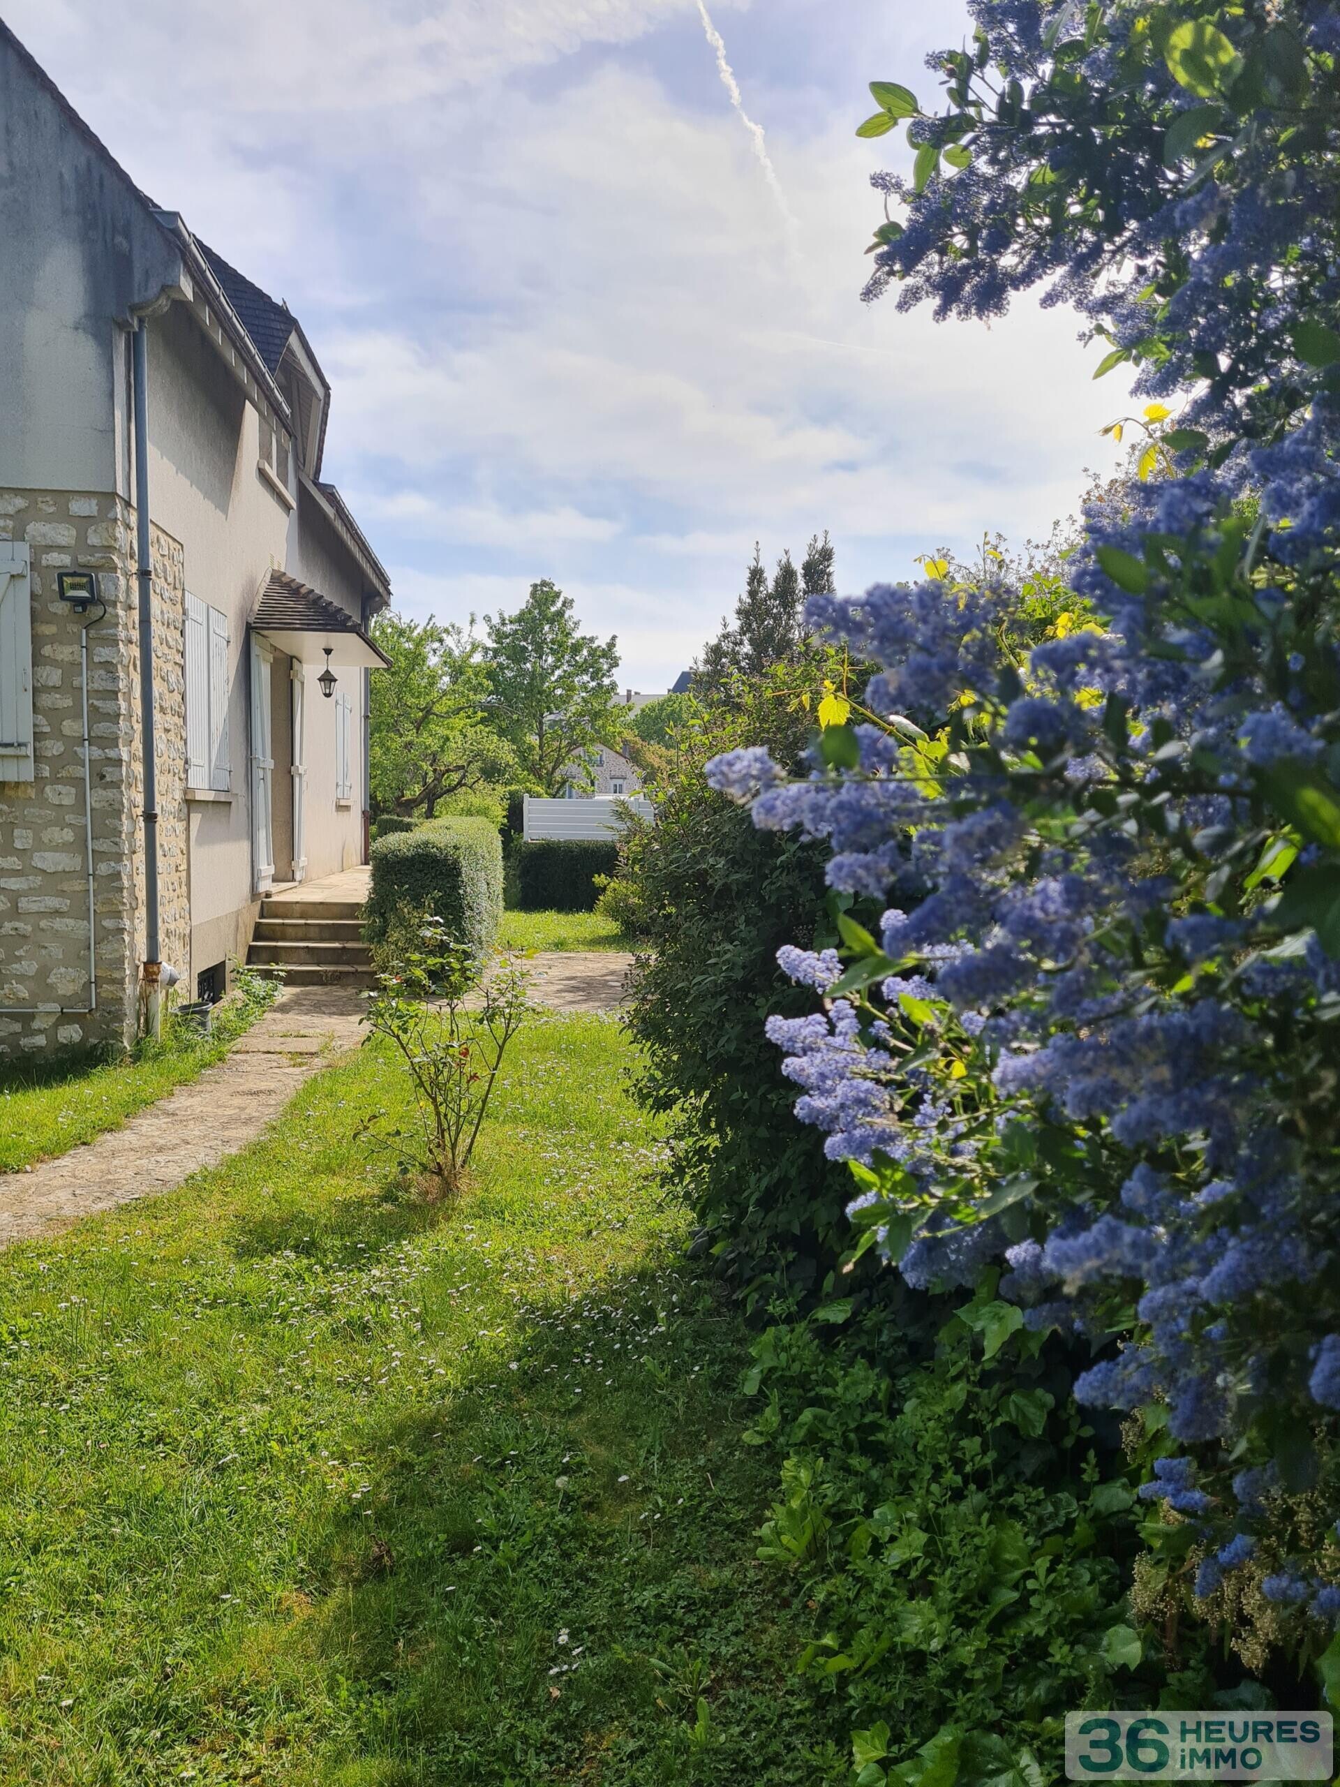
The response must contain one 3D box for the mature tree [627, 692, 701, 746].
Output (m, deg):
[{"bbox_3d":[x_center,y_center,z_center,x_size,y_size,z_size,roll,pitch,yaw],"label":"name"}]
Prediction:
[{"bbox_3d":[0.030,-5.419,57.782,4.500,7.000,4.500,0,3,0],"label":"mature tree"}]

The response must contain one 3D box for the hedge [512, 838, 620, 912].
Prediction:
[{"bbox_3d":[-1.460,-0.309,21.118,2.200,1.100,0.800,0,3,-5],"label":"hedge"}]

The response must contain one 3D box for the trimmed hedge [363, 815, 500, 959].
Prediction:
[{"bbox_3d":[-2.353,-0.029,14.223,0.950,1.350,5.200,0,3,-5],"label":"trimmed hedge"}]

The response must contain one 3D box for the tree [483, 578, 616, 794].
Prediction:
[{"bbox_3d":[-2.609,-3.518,28.843,3.200,6.600,3.200,0,3,0],"label":"tree"}]

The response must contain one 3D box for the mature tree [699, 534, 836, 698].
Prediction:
[{"bbox_3d":[1.621,-2.779,21.374,2.500,6.000,2.500,0,3,0],"label":"mature tree"}]

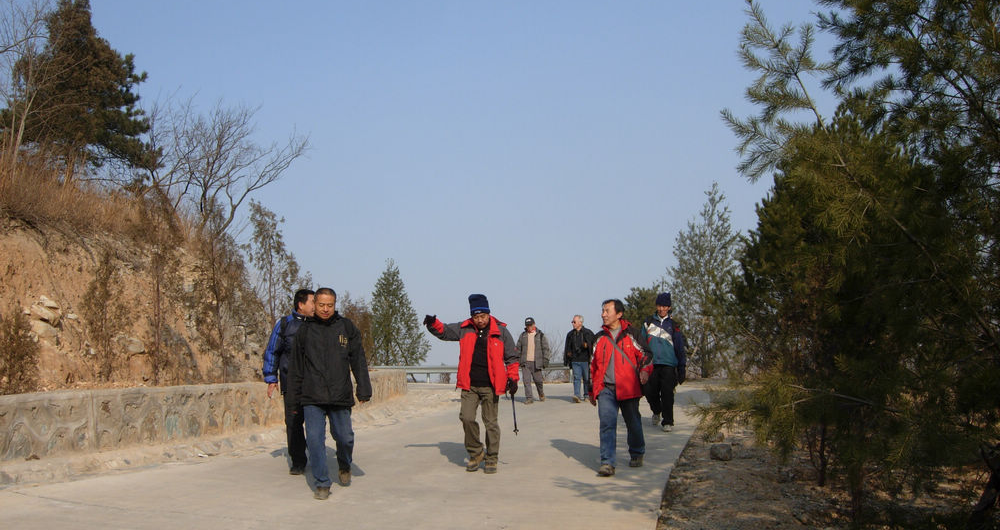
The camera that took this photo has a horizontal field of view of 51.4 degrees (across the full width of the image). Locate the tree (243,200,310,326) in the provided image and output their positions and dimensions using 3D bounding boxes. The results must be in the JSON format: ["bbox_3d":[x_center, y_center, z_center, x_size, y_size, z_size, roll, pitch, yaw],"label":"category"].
[{"bbox_3d":[-4.641,0.362,21.500,1.360,3.390,1.300,0,-2,0],"label":"tree"}]

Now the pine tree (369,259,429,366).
[{"bbox_3d":[-3.881,2.044,39.000,2.400,4.580,2.300,0,-2,0],"label":"pine tree"}]

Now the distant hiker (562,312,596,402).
[{"bbox_3d":[1.540,1.839,20.400,0.630,1.720,0.450,-1,-3,11],"label":"distant hiker"}]

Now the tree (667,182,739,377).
[{"bbox_3d":[5.772,0.440,29.500,2.100,5.560,2.100,0,-2,0],"label":"tree"}]

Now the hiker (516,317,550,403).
[{"bbox_3d":[0.670,1.882,20.500,0.650,1.700,0.450,0,-3,9],"label":"hiker"}]

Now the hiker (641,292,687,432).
[{"bbox_3d":[2.080,1.233,13.150,0.580,1.760,0.480,0,-3,9],"label":"hiker"}]

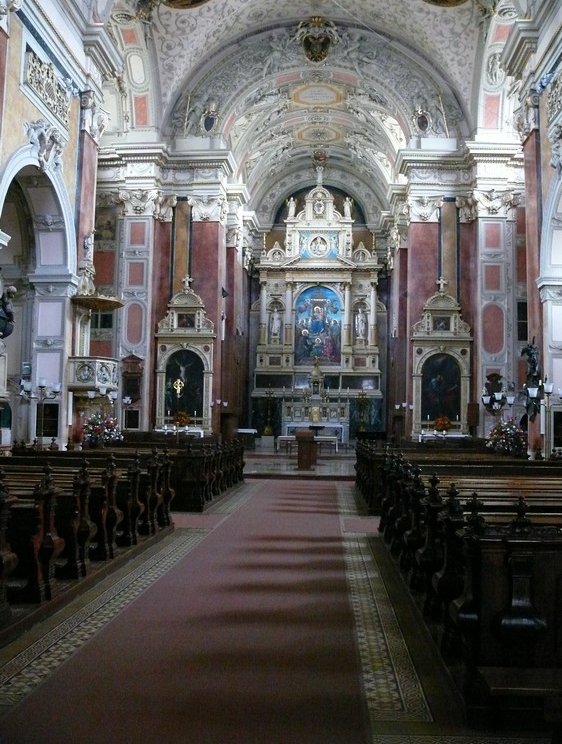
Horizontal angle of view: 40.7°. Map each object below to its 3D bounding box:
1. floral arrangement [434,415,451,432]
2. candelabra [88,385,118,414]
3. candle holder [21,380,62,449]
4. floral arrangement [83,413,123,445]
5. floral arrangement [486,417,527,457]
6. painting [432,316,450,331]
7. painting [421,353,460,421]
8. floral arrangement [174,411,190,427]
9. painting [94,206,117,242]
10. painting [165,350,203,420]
[{"bbox_3d":[6.979,2.225,32.760,0.701,0.701,0.613,1,-4,4],"label":"floral arrangement"},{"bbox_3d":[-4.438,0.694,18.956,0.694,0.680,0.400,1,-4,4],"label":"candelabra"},{"bbox_3d":[-5.053,1.367,15.881,0.820,2.424,0.500,1,-4,4],"label":"candle holder"},{"bbox_3d":[-5.275,1.684,22.403,1.046,1.000,0.950,1,-4,4],"label":"floral arrangement"},{"bbox_3d":[5.934,1.706,19.904,1.098,1.098,1.018,1,-4,4],"label":"floral arrangement"},{"bbox_3d":[7.107,-2.128,33.572,0.774,0.668,0.100,1,-4,4],"label":"painting"},{"bbox_3d":[7.010,0.687,33.173,1.745,2.983,0.150,1,-4,4],"label":"painting"},{"bbox_3d":[-4.351,2.098,33.485,0.665,0.699,0.620,1,-4,4],"label":"floral arrangement"},{"bbox_3d":[-8.212,-6.931,35.382,1.161,1.683,0.100,1,-4,4],"label":"painting"},{"bbox_3d":[-4.335,0.538,34.101,1.714,3.102,0.120,1,-4,4],"label":"painting"}]

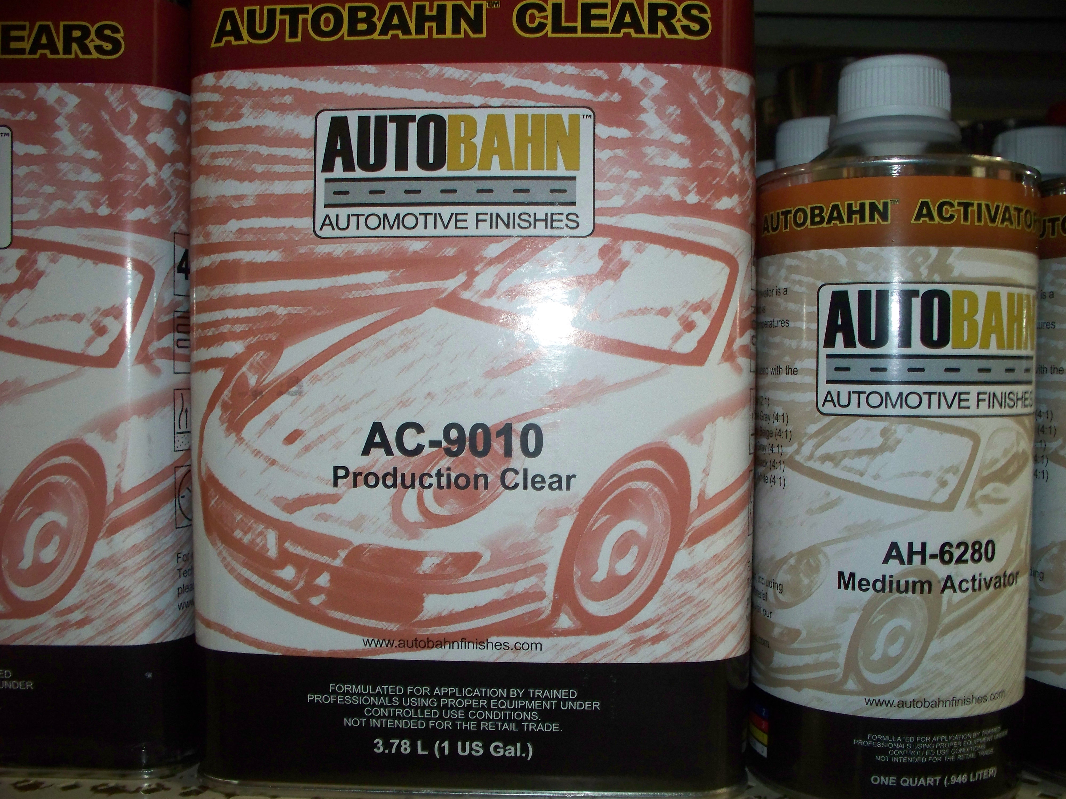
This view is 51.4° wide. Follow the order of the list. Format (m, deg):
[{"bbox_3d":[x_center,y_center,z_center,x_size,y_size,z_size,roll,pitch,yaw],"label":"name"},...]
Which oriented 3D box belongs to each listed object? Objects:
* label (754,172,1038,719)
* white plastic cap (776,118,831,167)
[{"bbox_3d":[0.109,0.012,0.333,0.084,0.147,0.078,0,3,0],"label":"label"},{"bbox_3d":[0.111,-0.097,0.429,0.034,0.019,0.034,0,2,0],"label":"white plastic cap"}]

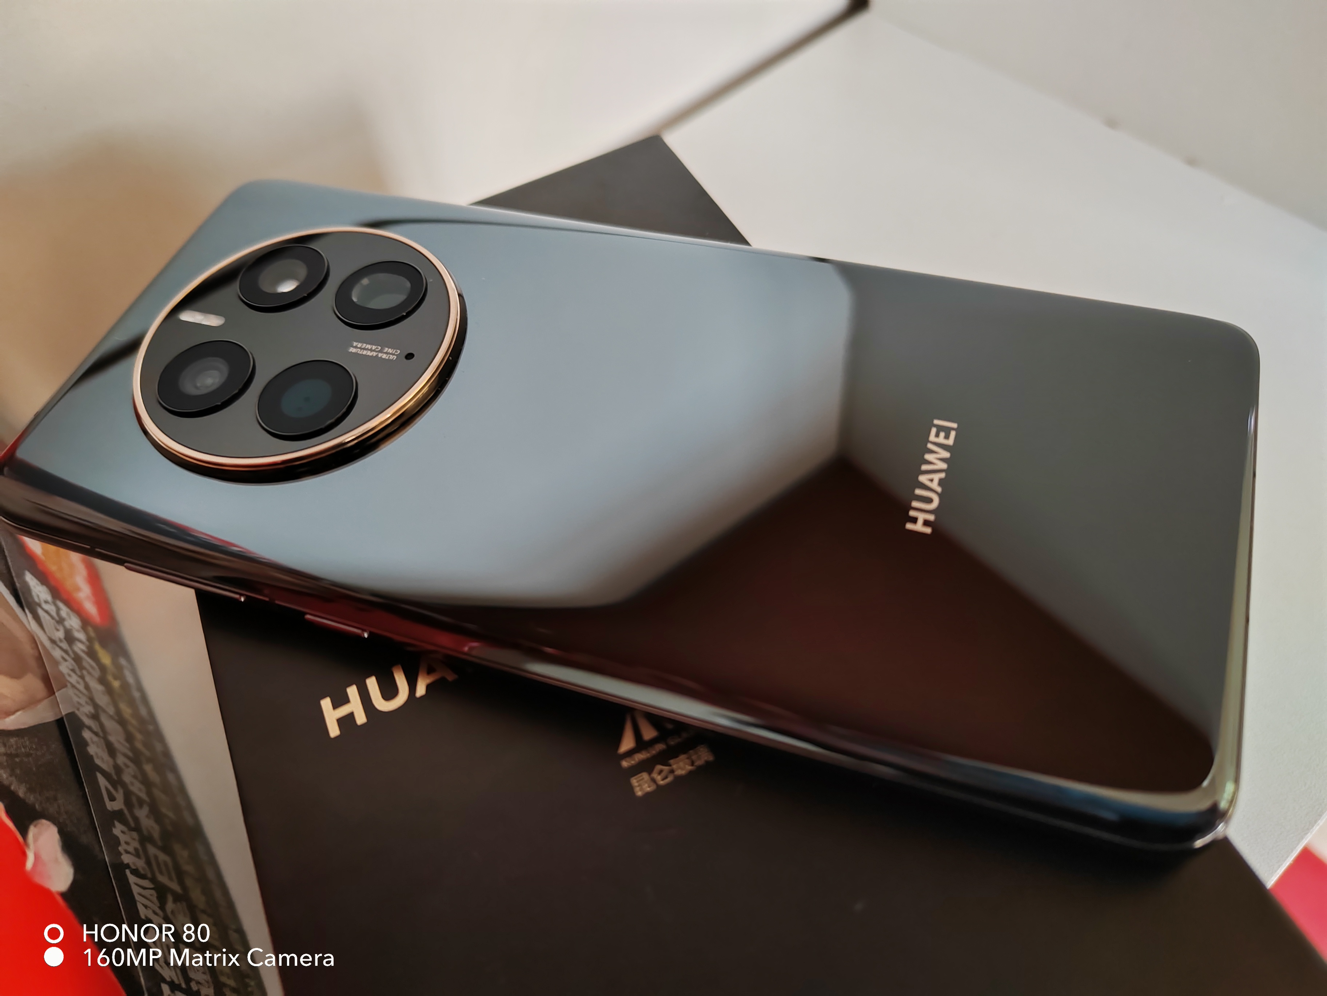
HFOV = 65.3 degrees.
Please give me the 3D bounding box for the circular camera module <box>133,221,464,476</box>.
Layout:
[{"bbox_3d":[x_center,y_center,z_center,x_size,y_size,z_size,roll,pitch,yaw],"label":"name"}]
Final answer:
[{"bbox_3d":[-0.053,-0.023,0.150,0.048,0.004,0.048,-4,53,5],"label":"circular camera module"}]

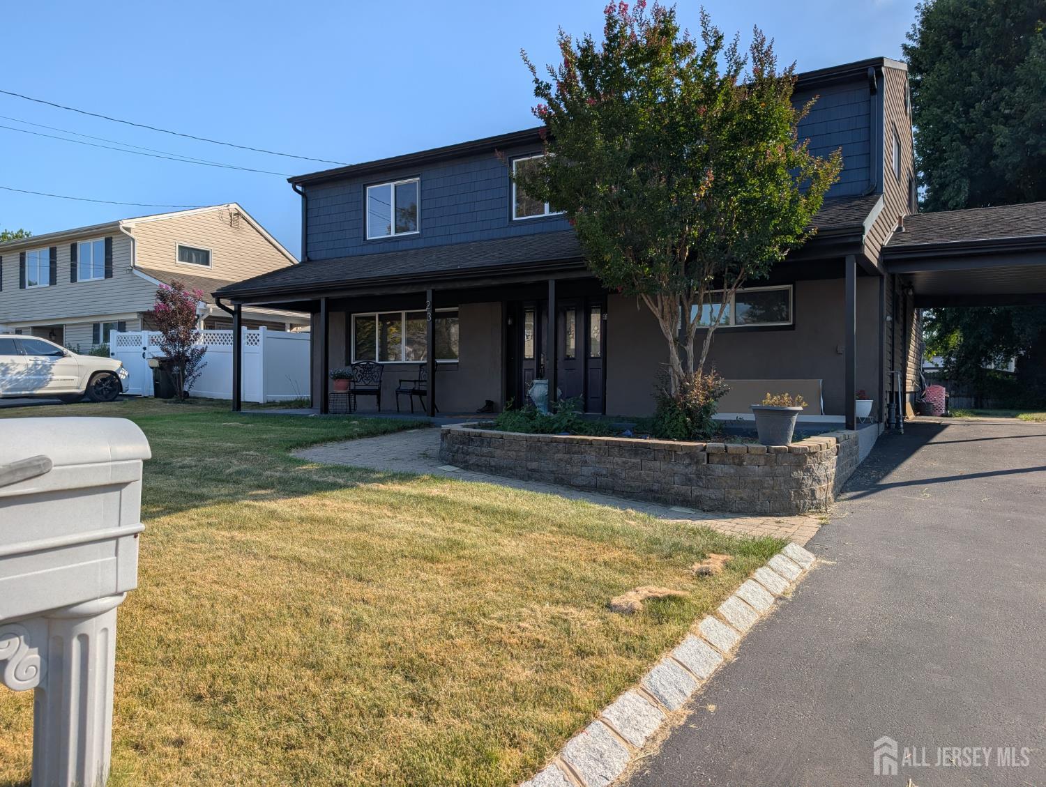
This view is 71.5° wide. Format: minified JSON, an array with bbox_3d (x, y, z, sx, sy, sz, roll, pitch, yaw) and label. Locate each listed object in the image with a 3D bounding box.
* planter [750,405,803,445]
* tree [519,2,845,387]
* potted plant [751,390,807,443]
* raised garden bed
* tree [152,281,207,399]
[{"bbox_3d":[2.425,0.299,6.931,0.500,0.365,0.500,0,1,19],"label":"planter"},{"bbox_3d":[1.767,-1.969,8.182,3.550,4.910,3.500,0,1,12],"label":"tree"},{"bbox_3d":[2.441,0.232,6.931,0.530,0.490,0.510,0,1,19],"label":"potted plant"},{"bbox_3d":[1.221,0.756,8.811,4.850,0.610,3.000,1,1,31],"label":"raised garden bed"},{"bbox_3d":[-8.224,-1.268,17.400,1.280,2.860,1.280,0,1,-25],"label":"tree"}]

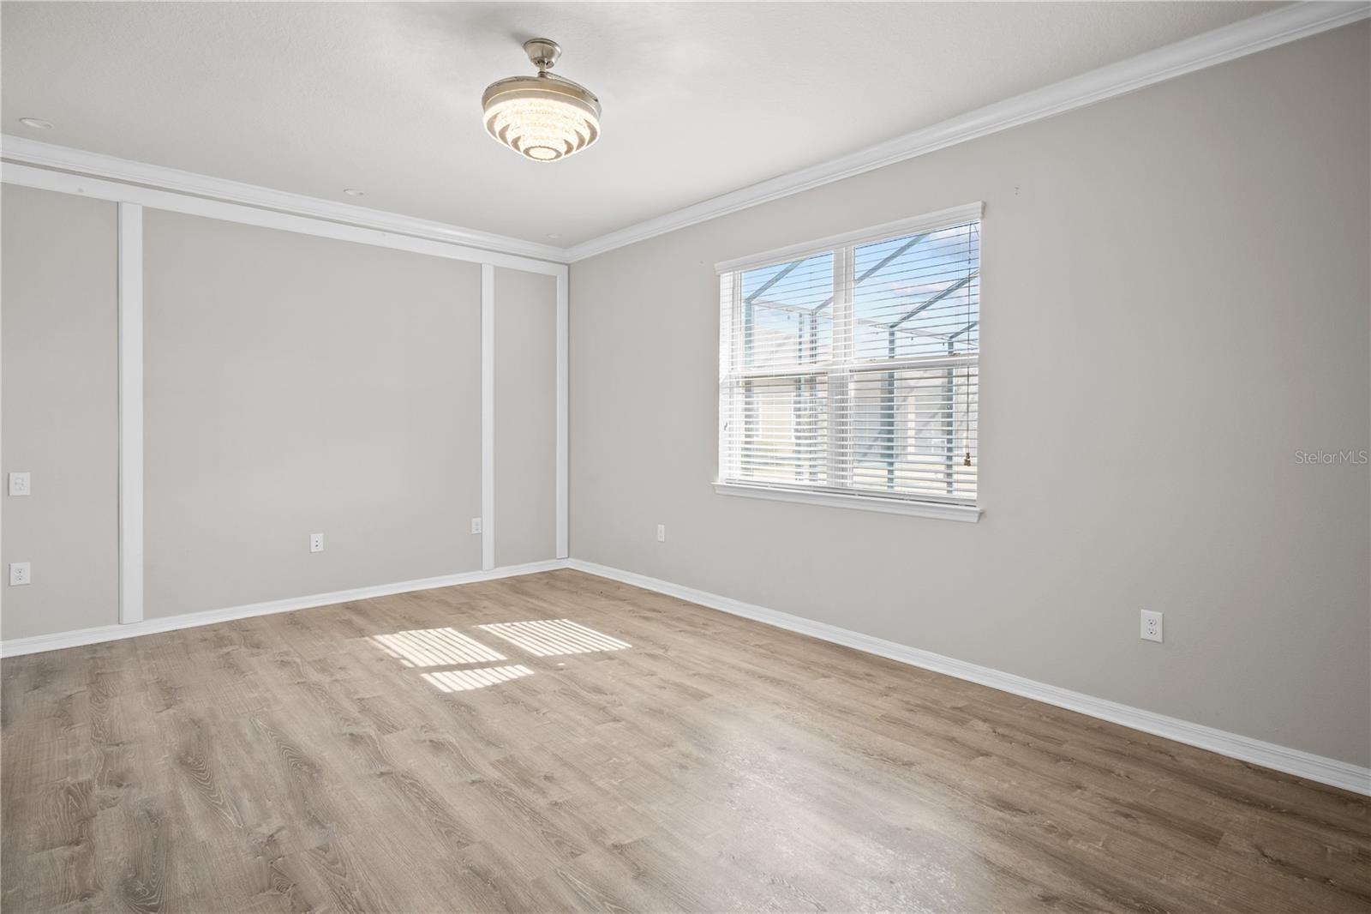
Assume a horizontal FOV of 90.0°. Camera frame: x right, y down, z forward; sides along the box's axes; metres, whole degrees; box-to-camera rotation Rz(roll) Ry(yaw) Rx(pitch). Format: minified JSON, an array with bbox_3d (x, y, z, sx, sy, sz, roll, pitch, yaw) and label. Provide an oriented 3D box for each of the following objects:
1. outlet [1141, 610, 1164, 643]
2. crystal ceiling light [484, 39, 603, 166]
[{"bbox_3d":[1.975,0.718,2.903,0.010,0.125,0.080,-2,4,-42],"label":"outlet"},{"bbox_3d":[-0.584,-1.456,2.813,0.478,0.422,0.478,0,3,0],"label":"crystal ceiling light"}]

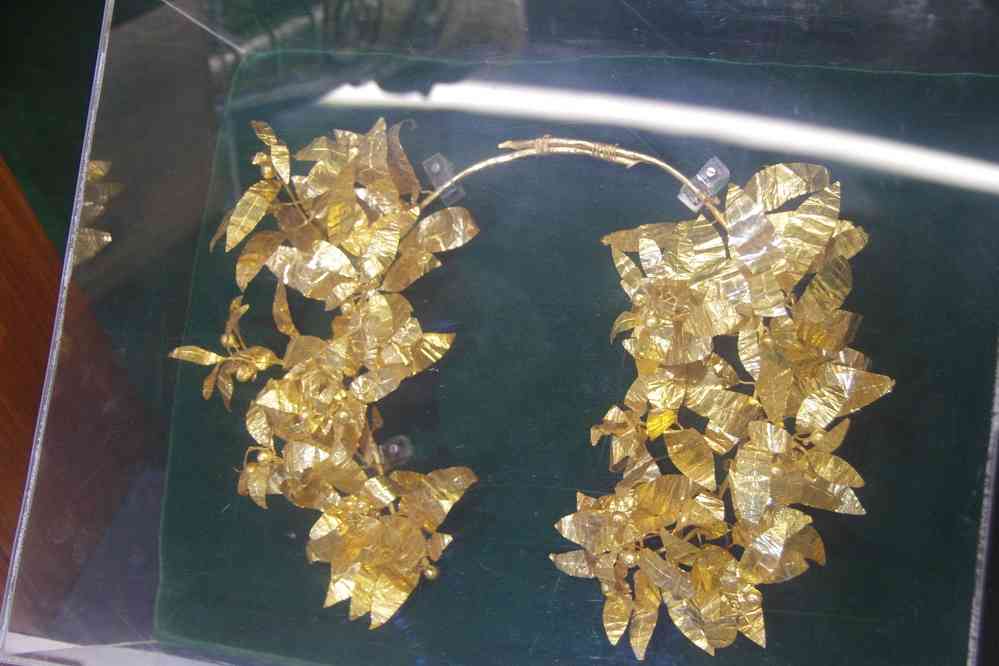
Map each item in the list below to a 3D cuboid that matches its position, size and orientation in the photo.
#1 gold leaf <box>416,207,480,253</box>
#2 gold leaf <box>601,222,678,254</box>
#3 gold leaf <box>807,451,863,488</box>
[{"bbox_3d":[-0.026,-0.051,0.787,0.032,0.008,0.022,-7,84,10],"label":"gold leaf"},{"bbox_3d":[0.062,-0.043,0.705,0.038,0.006,0.012,-8,83,18],"label":"gold leaf"},{"bbox_3d":[0.138,0.057,0.661,0.027,0.006,0.011,23,90,22],"label":"gold leaf"}]

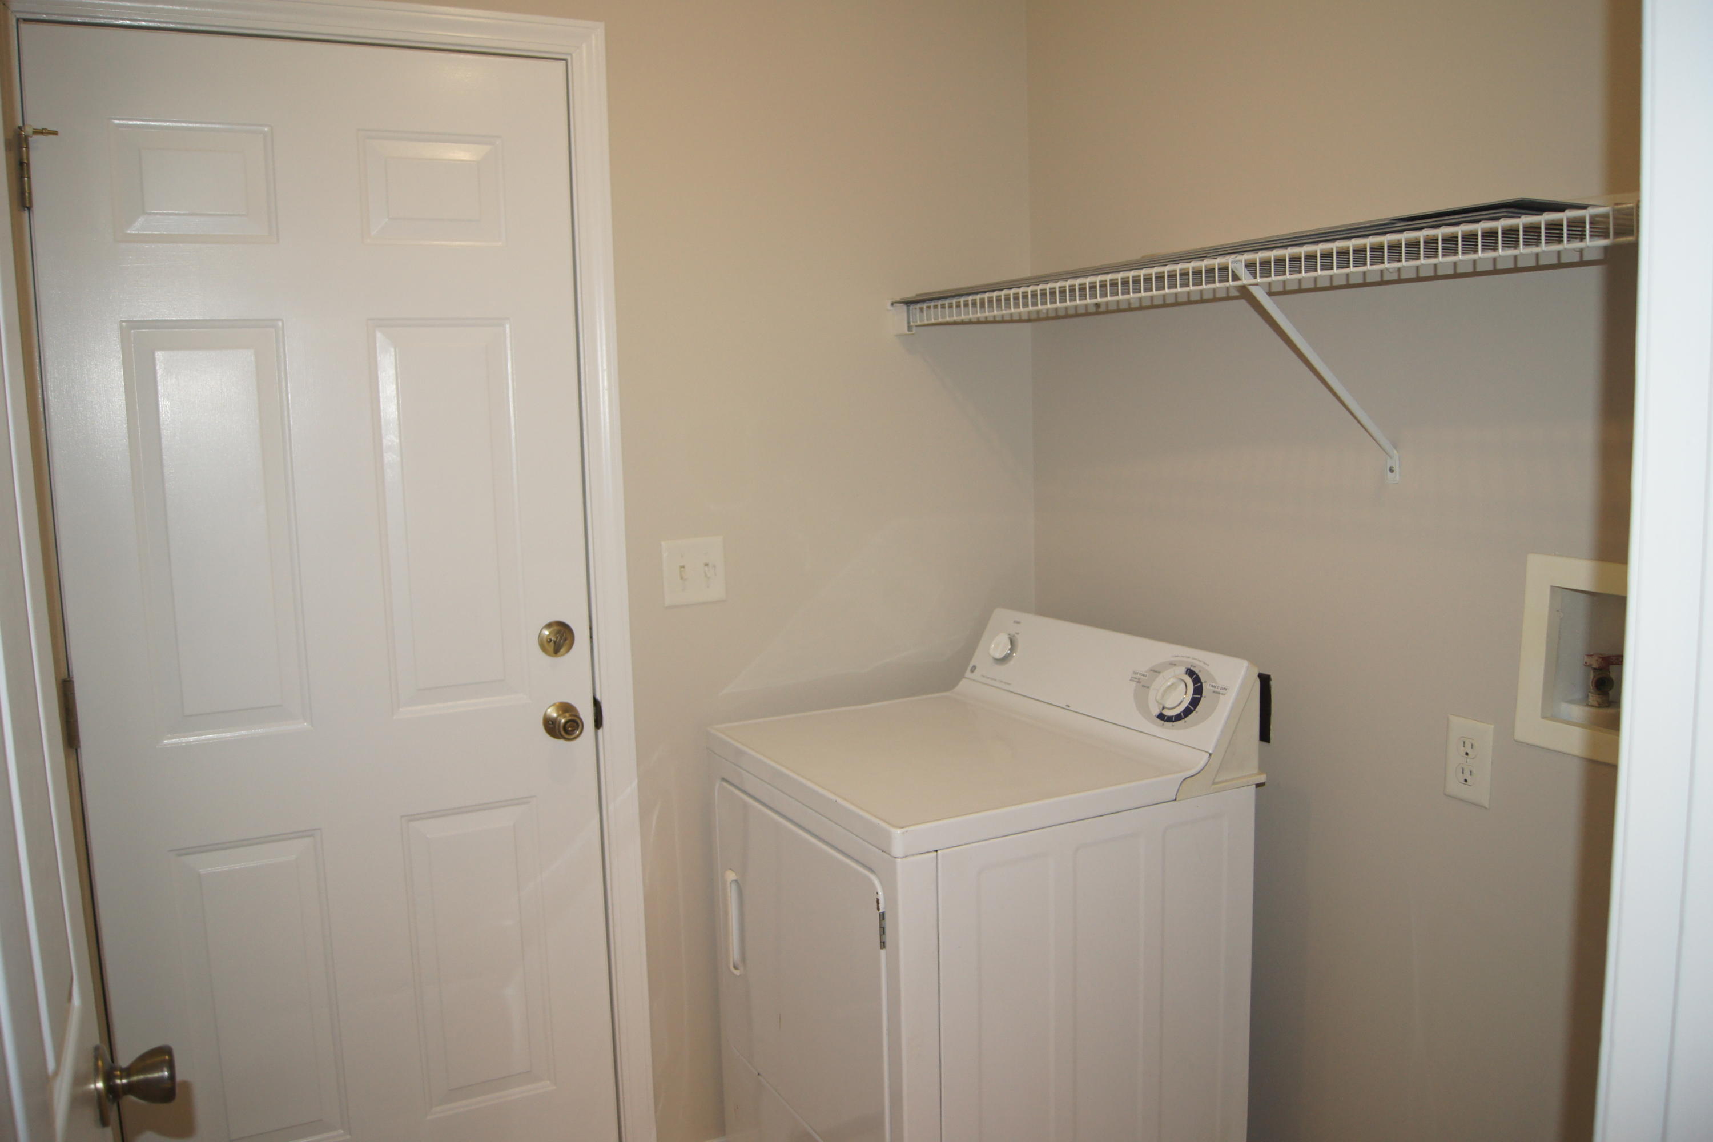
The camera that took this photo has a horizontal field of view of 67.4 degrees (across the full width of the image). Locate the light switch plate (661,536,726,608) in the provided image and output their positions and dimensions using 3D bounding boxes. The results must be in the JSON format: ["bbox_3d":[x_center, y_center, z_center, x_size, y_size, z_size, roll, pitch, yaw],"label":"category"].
[{"bbox_3d":[-0.284,0.001,2.255,0.116,0.115,0.014,-5,8,-27],"label":"light switch plate"}]

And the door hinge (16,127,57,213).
[{"bbox_3d":[-1.121,-0.553,1.761,0.044,0.110,0.025,-5,8,-27],"label":"door hinge"}]

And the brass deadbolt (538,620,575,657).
[{"bbox_3d":[-0.499,0.116,2.148,0.062,0.062,0.033,-5,8,-27],"label":"brass deadbolt"}]

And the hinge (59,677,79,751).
[{"bbox_3d":[-1.129,0.205,1.844,0.015,0.103,0.017,-5,8,-27],"label":"hinge"}]

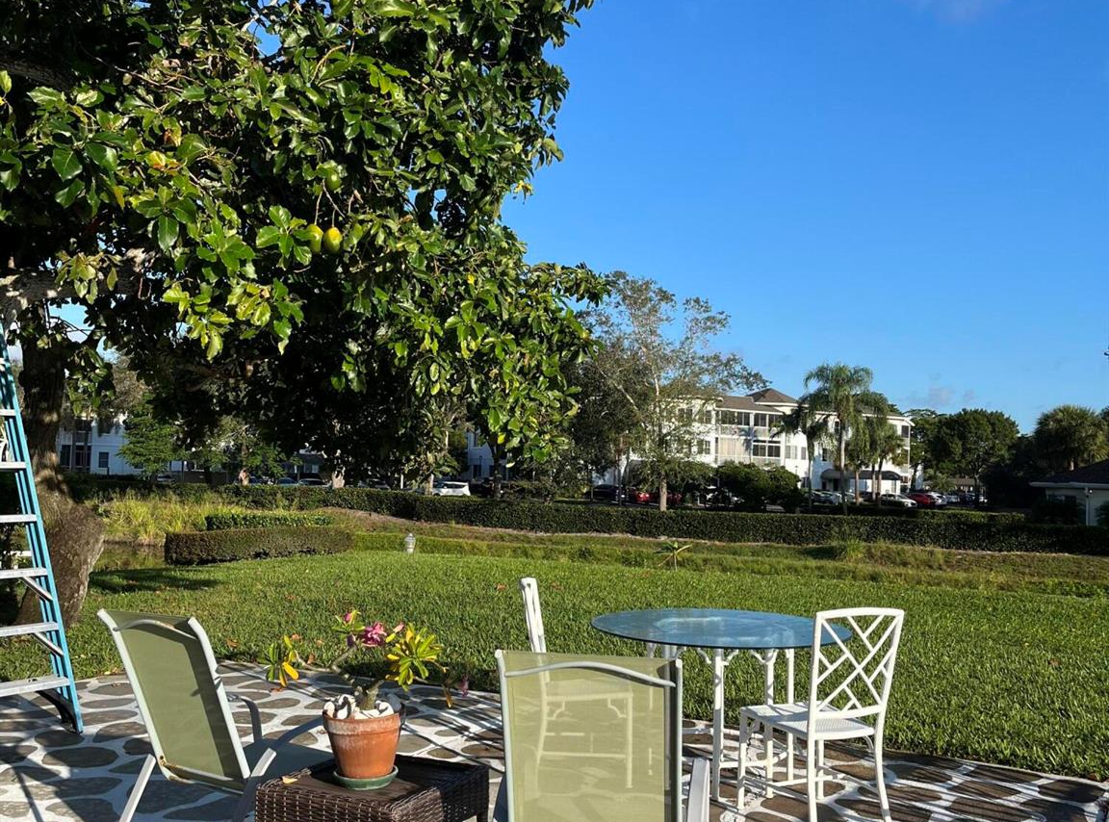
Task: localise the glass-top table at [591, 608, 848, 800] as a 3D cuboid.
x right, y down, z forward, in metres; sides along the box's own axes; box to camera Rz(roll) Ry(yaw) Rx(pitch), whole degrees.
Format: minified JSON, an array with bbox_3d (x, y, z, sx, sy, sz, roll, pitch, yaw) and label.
[{"bbox_3d":[0.780,1.403,5.334,1.220,0.725,1.220,1,-3,0],"label":"glass-top table"}]

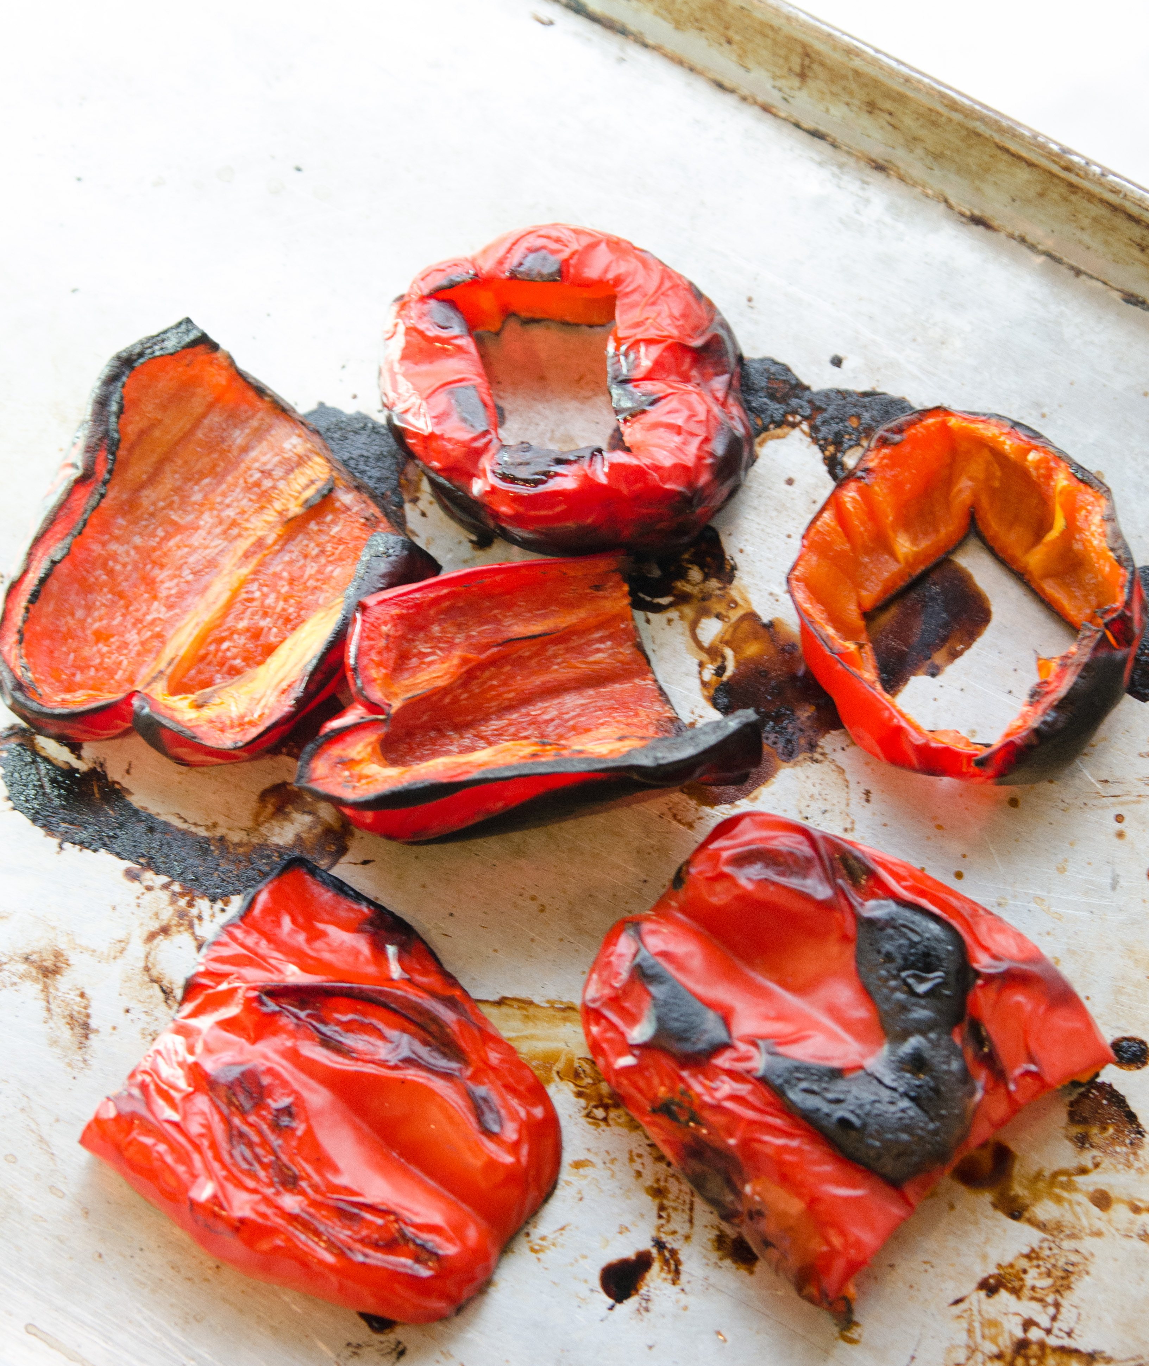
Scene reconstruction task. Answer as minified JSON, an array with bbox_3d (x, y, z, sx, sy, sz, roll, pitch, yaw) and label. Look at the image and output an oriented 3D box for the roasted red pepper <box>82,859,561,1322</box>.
[{"bbox_3d":[-0.043,0.081,0.697,0.082,0.028,0.070,33,69,14],"label":"roasted red pepper"}]

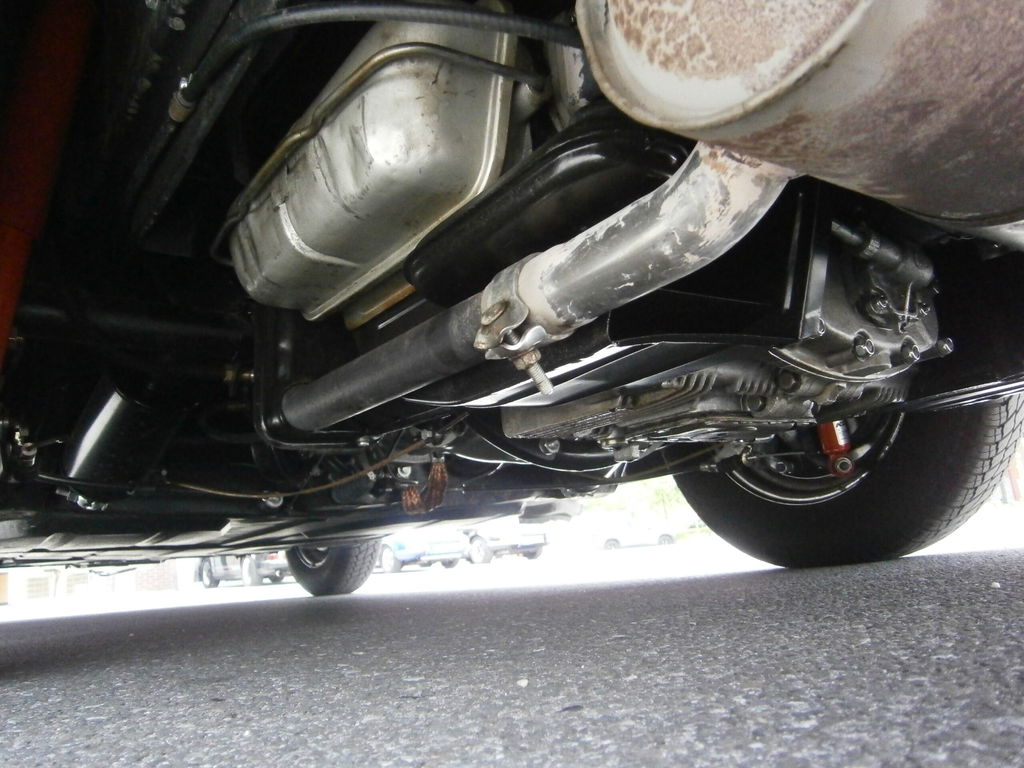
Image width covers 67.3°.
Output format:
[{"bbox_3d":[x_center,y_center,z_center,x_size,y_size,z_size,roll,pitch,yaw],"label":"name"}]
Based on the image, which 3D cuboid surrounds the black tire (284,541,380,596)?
[{"bbox_3d":[-0.730,0.517,3.070,0.175,0.640,0.640,3,-15,-35],"label":"black tire"}]

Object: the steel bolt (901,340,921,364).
[{"bbox_3d":[0.303,-0.024,0.585,0.015,0.015,0.011,3,-15,-35],"label":"steel bolt"}]

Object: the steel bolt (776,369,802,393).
[{"bbox_3d":[0.213,-0.003,0.590,0.012,0.017,0.017,3,-15,-35],"label":"steel bolt"}]

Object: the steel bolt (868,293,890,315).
[{"bbox_3d":[0.280,-0.061,0.585,0.015,0.015,0.011,3,-15,-35],"label":"steel bolt"}]

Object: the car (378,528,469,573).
[{"bbox_3d":[-2.910,3.780,18.500,1.720,1.420,4.400,3,-15,-35],"label":"car"}]

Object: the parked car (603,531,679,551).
[{"bbox_3d":[5.205,6.425,33.500,4.300,1.520,1.780,-1,-14,-22],"label":"parked car"}]

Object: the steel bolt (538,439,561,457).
[{"bbox_3d":[0.040,0.067,0.810,0.019,0.019,0.013,3,-15,-35],"label":"steel bolt"}]

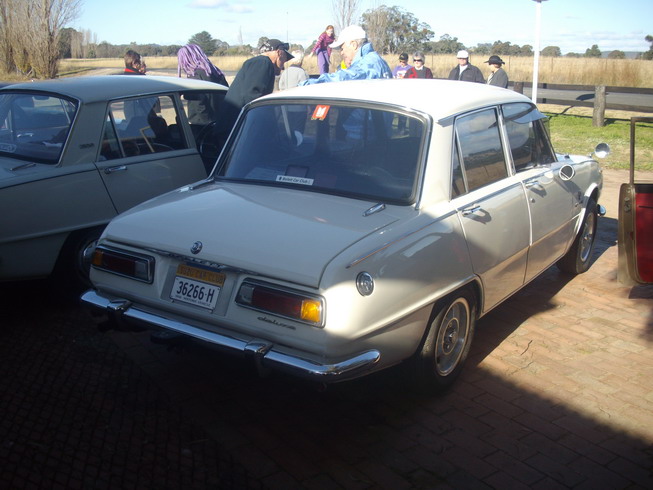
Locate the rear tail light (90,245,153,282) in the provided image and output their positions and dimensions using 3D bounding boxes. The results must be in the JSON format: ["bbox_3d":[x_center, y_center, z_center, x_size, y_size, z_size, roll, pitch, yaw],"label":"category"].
[{"bbox_3d":[-0.835,0.074,2.932,0.385,0.110,0.070,10,7,33],"label":"rear tail light"}]

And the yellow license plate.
[{"bbox_3d":[-0.488,0.121,2.708,0.250,0.050,0.010,10,-3,33],"label":"yellow license plate"}]

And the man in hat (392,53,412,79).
[{"bbox_3d":[1.373,-2.612,12.608,0.480,1.650,0.320,2,15,6],"label":"man in hat"}]

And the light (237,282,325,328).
[{"bbox_3d":[-0.150,0.195,2.485,0.385,0.110,0.070,10,7,33],"label":"light"}]

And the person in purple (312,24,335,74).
[{"bbox_3d":[-0.101,-4.825,17.677,0.500,1.400,0.500,10,17,32],"label":"person in purple"}]

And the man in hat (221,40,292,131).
[{"bbox_3d":[-0.476,-0.608,4.957,0.620,1.640,0.520,-4,15,-17],"label":"man in hat"}]

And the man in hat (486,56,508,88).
[{"bbox_3d":[3.057,-2.505,12.408,0.340,1.650,0.480,-9,17,-32],"label":"man in hat"}]

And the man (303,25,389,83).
[{"bbox_3d":[0.202,-0.781,5.421,0.680,1.750,0.520,1,15,3],"label":"man"}]

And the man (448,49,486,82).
[{"bbox_3d":[2.329,-2.349,11.614,0.540,1.700,0.340,7,16,24],"label":"man"}]

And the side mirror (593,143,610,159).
[{"bbox_3d":[2.007,-0.685,5.065,0.120,0.115,0.080,12,19,38],"label":"side mirror"}]

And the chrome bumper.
[{"bbox_3d":[-0.479,0.329,2.779,1.450,0.100,0.270,10,17,33],"label":"chrome bumper"}]

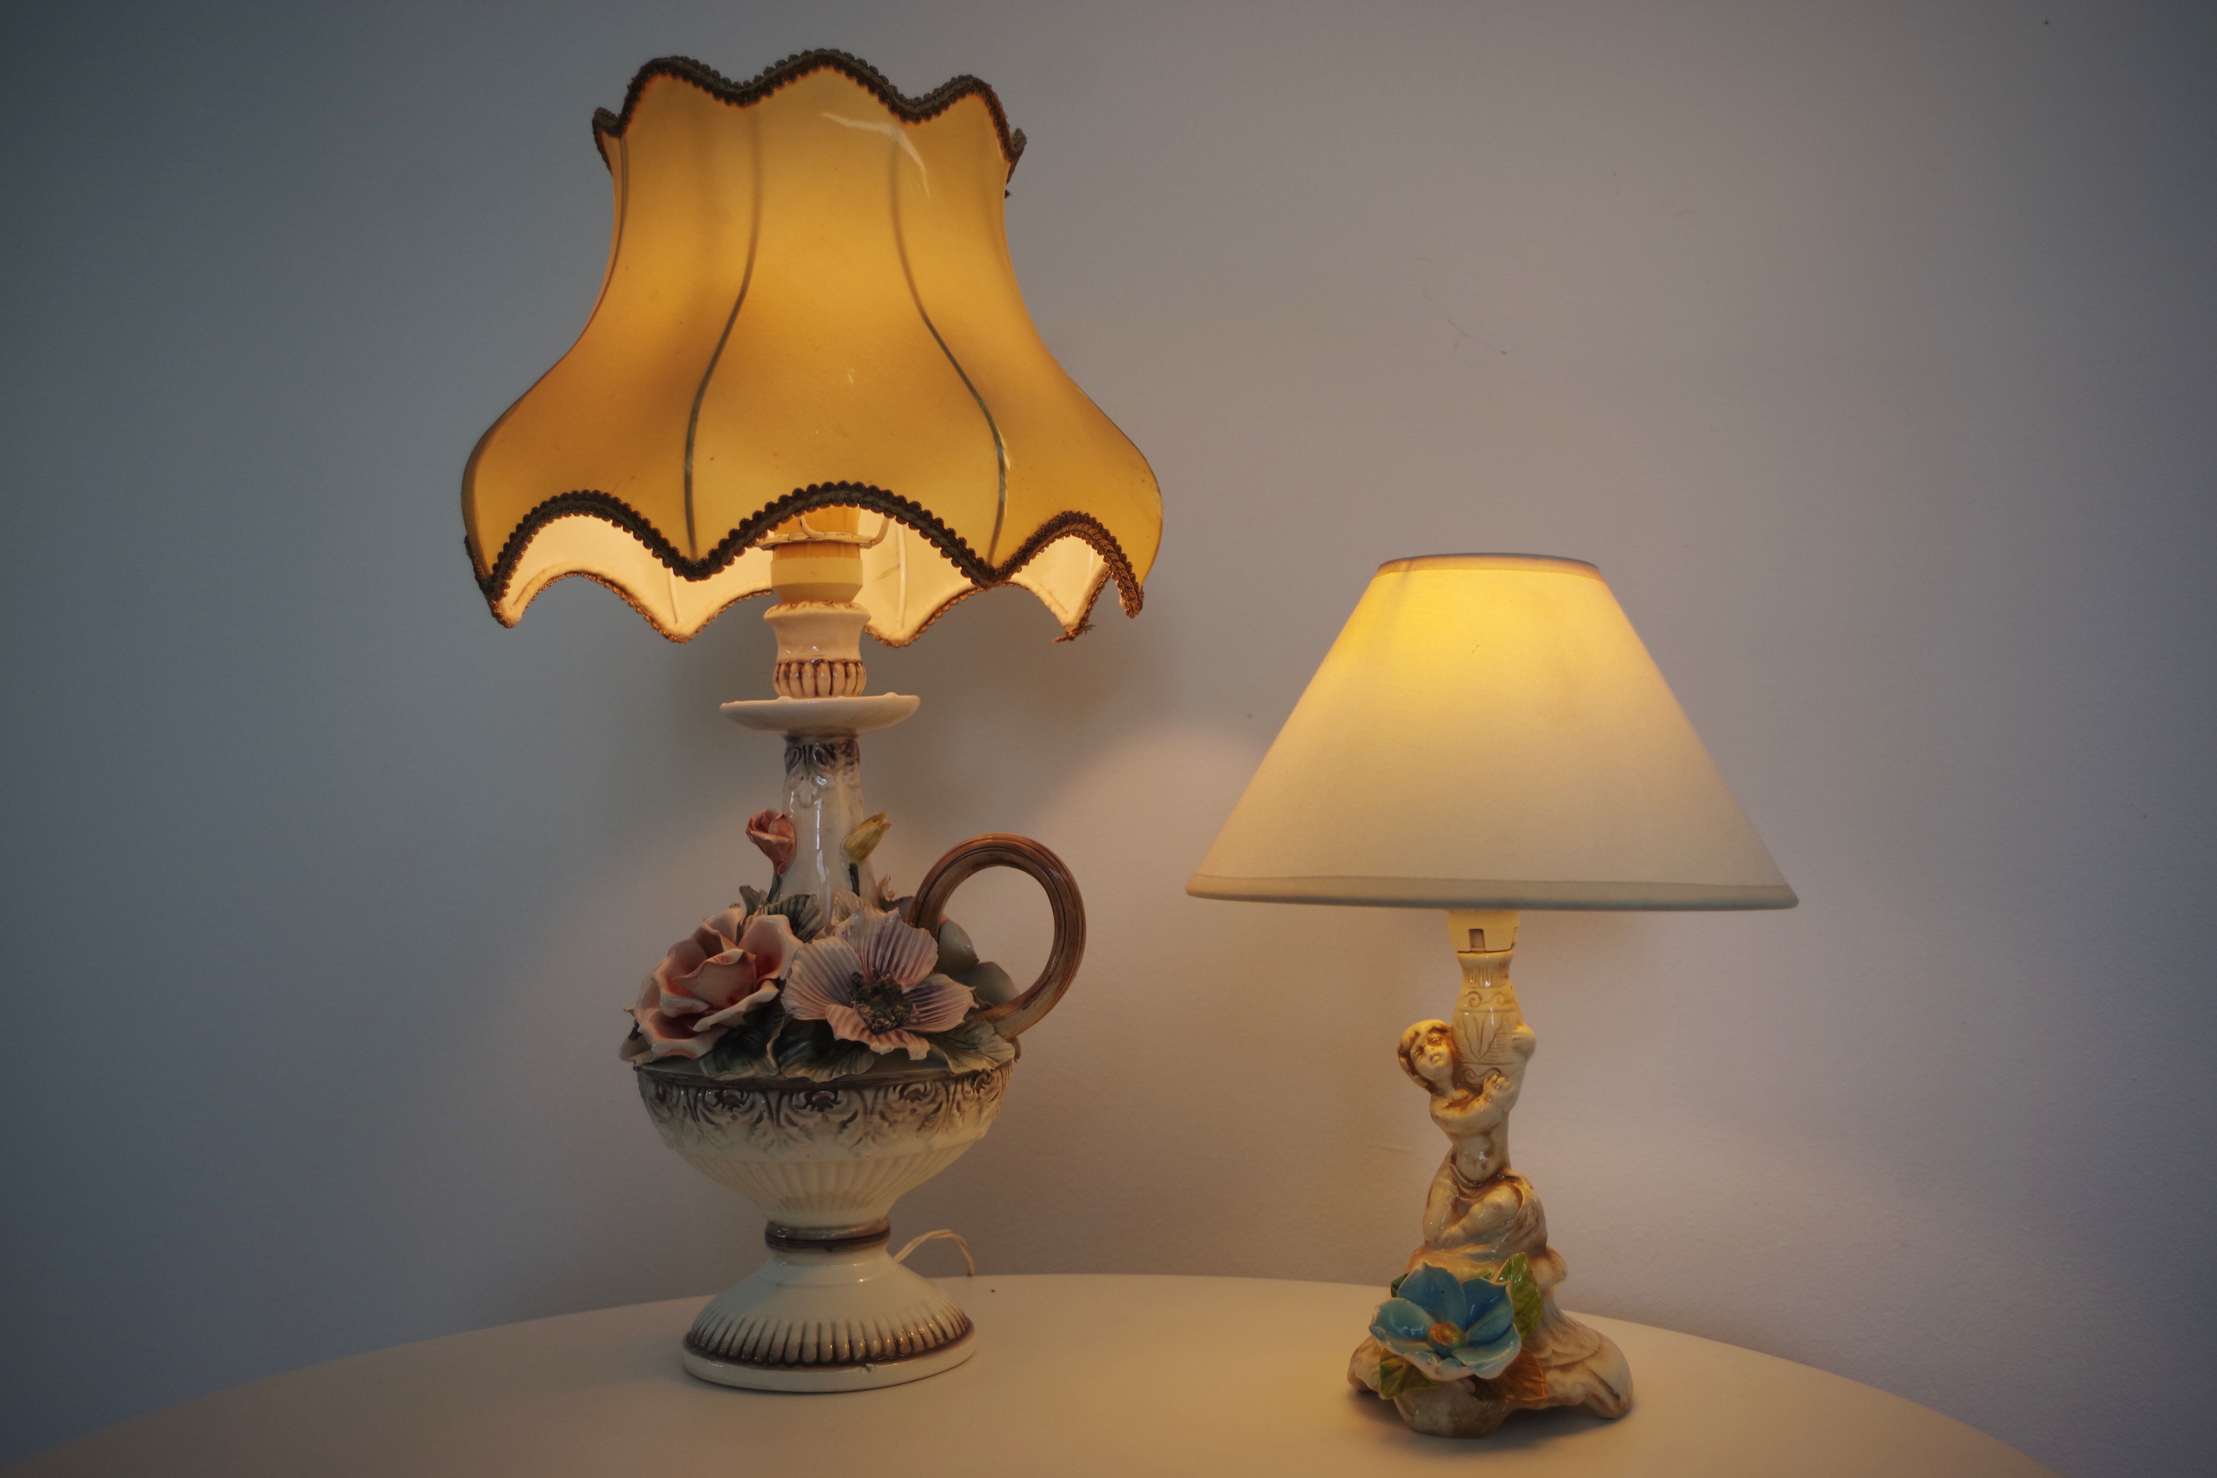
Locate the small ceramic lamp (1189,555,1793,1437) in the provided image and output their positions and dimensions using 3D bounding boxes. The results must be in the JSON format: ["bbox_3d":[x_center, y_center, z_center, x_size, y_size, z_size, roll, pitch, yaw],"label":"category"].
[{"bbox_3d":[0.163,0.102,0.883,0.258,0.351,0.258,-2,-3,10],"label":"small ceramic lamp"}]

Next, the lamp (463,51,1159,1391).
[{"bbox_3d":[-0.138,-0.003,0.991,0.328,0.583,0.328,-1,-3,-3],"label":"lamp"}]

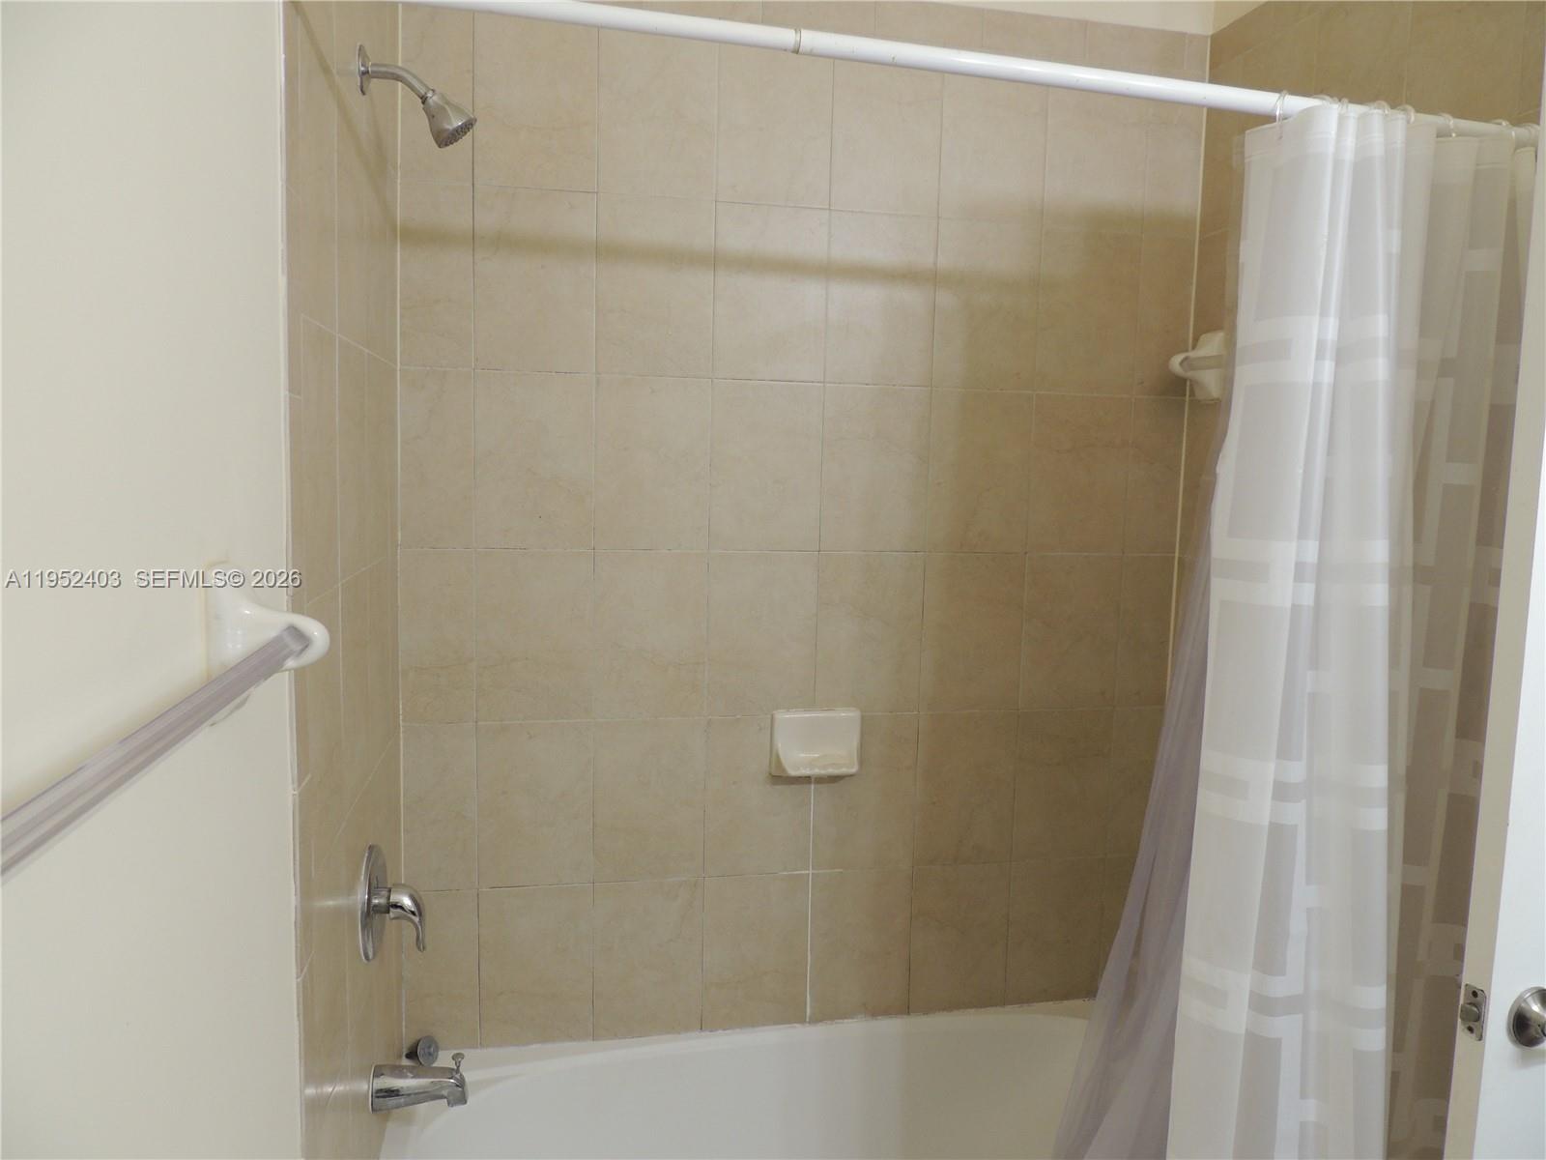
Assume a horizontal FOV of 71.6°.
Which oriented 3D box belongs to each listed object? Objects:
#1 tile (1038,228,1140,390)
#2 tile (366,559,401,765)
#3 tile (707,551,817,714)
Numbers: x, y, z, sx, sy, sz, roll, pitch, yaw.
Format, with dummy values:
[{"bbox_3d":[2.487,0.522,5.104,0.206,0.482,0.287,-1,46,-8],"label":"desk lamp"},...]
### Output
[{"bbox_3d":[0.596,-0.504,2.025,0.202,0.303,0.010,0,6,-11],"label":"tile"},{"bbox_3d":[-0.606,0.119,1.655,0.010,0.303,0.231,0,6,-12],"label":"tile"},{"bbox_3d":[-0.018,0.101,1.995,0.204,0.306,0.010,0,6,-11],"label":"tile"}]

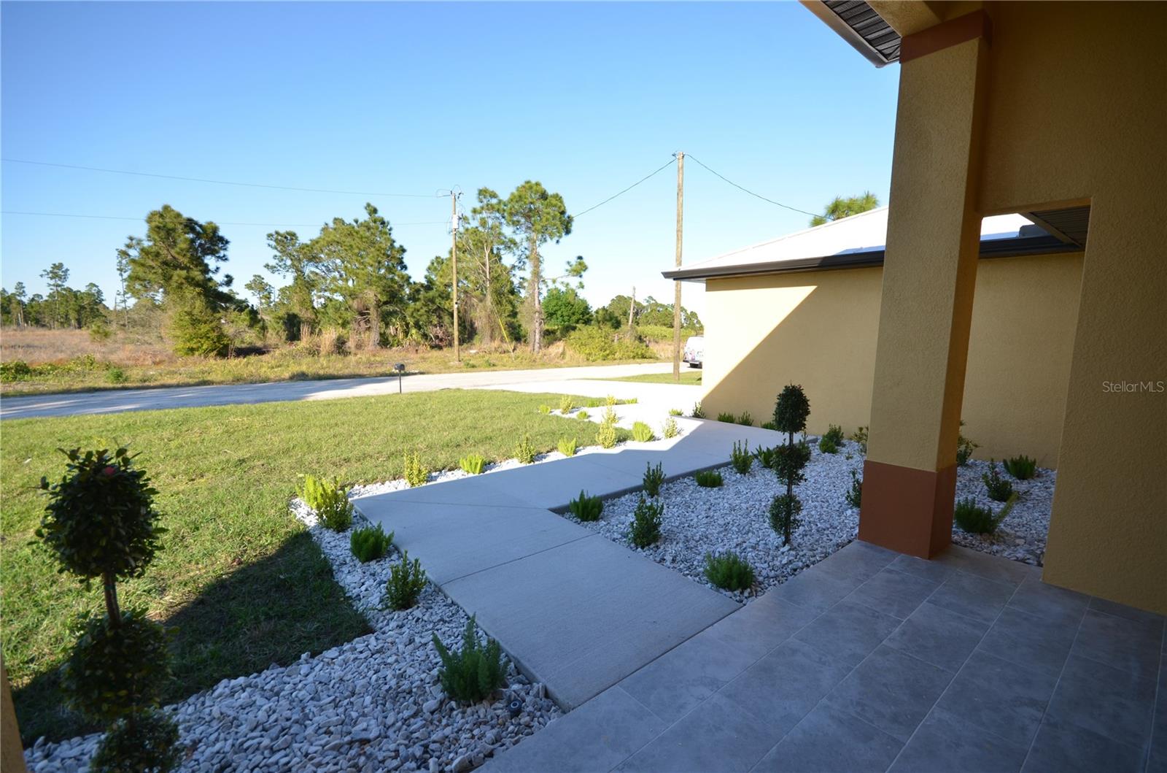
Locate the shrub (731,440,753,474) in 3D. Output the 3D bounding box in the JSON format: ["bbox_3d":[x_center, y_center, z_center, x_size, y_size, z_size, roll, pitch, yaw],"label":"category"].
[{"bbox_3d":[1.891,0.826,5.738,0.250,0.380,0.250,-5,8,-38],"label":"shrub"}]

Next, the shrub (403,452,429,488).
[{"bbox_3d":[-1.766,0.859,5.092,0.260,0.350,0.260,-5,8,-38],"label":"shrub"}]

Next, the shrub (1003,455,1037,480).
[{"bbox_3d":[4.948,0.904,5.472,0.290,0.270,0.300,-5,8,-38],"label":"shrub"}]

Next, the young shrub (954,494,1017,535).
[{"bbox_3d":[3.303,1.025,3.984,0.350,0.300,0.390,-5,8,-38],"label":"young shrub"}]

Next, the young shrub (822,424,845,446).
[{"bbox_3d":[3.752,0.706,7.226,0.310,0.300,0.310,-5,8,-38],"label":"young shrub"}]

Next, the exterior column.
[{"bbox_3d":[2.395,-0.560,3.412,0.420,3.450,0.440,-5,8,-38],"label":"exterior column"}]

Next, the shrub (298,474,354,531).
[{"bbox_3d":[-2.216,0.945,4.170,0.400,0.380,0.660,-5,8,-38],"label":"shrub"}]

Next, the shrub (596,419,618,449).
[{"bbox_3d":[0.335,0.669,6.930,0.310,0.390,0.310,1,6,0],"label":"shrub"}]

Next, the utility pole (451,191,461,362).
[{"bbox_3d":[-7.839,-6.644,30.076,0.360,10.300,0.360,-5,8,-38],"label":"utility pole"}]

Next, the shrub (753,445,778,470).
[{"bbox_3d":[2.239,0.835,5.888,0.310,0.290,0.340,-5,8,-38],"label":"shrub"}]

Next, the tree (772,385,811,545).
[{"bbox_3d":[1.603,0.601,3.713,0.300,1.260,0.300,-5,8,-38],"label":"tree"}]

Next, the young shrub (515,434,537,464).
[{"bbox_3d":[-0.721,0.767,6.044,0.260,0.340,0.260,1,7,0],"label":"young shrub"}]

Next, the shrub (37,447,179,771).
[{"bbox_3d":[-1.376,0.829,1.436,0.310,1.260,0.310,-5,8,-38],"label":"shrub"}]

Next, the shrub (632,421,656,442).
[{"bbox_3d":[0.919,0.675,7.378,0.360,0.290,0.360,1,6,0],"label":"shrub"}]

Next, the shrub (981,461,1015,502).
[{"bbox_3d":[4.124,0.935,4.808,0.290,0.380,0.290,-5,8,-38],"label":"shrub"}]

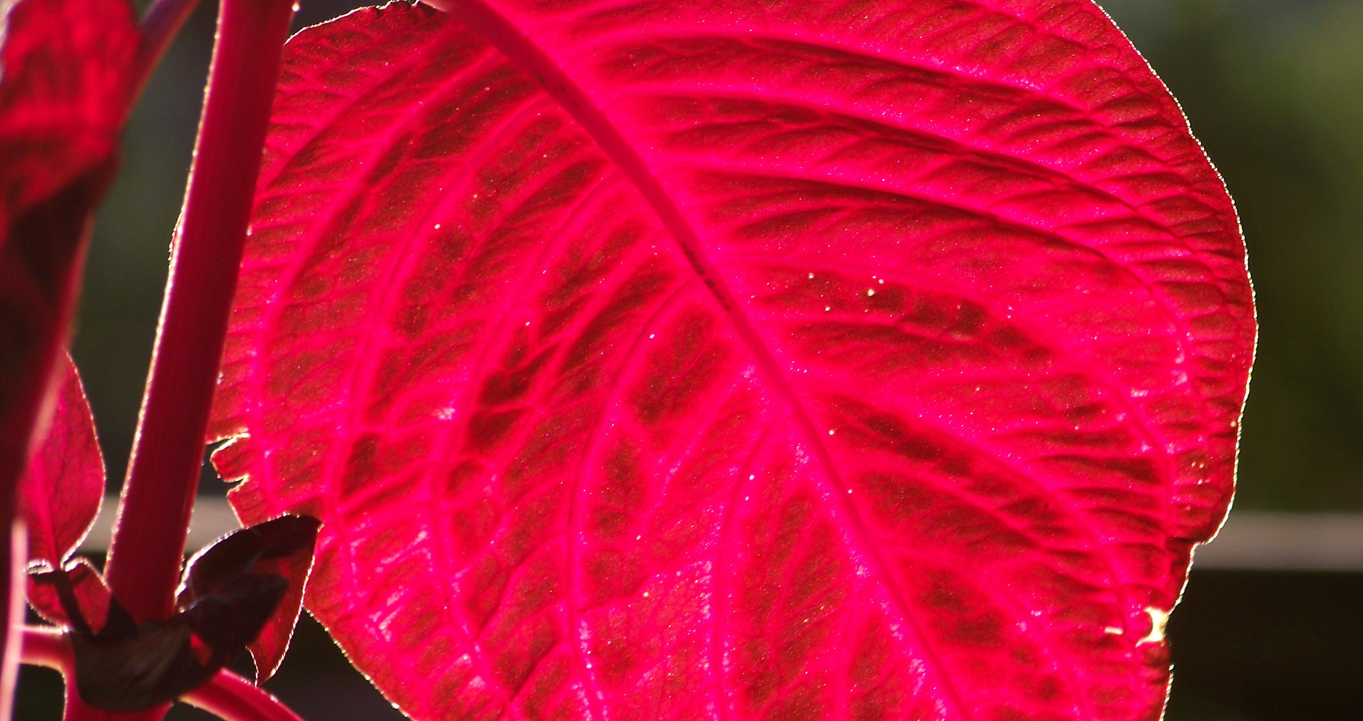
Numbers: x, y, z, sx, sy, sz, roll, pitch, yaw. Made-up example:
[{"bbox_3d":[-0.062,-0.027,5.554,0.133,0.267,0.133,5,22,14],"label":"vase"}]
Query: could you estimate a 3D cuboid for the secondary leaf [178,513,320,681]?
[{"bbox_3d":[-0.028,0.015,1.000,0.009,0.011,0.006,0,6,0],"label":"secondary leaf"}]

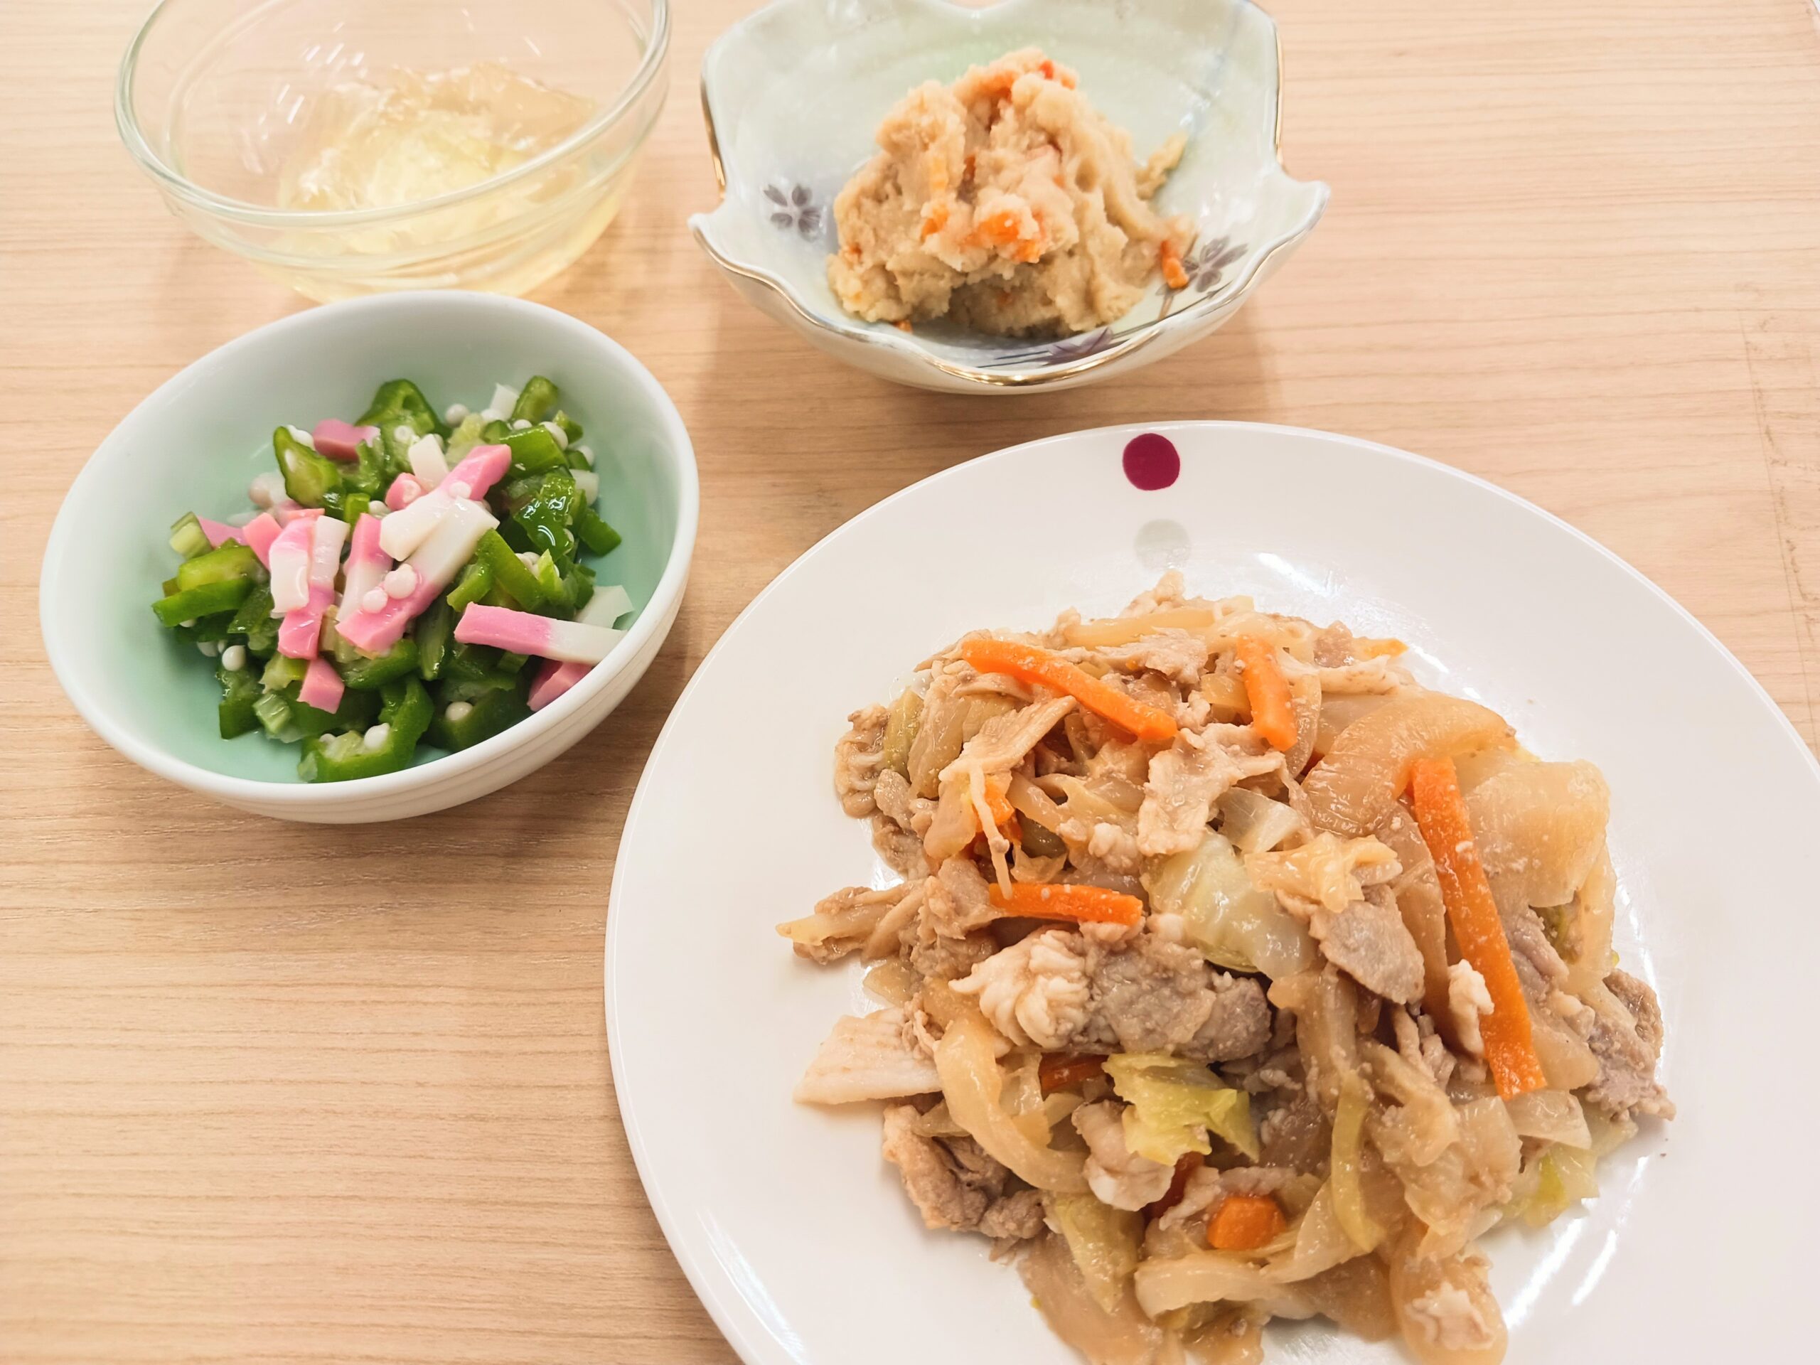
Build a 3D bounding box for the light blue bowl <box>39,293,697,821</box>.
[{"bbox_3d":[-0.103,-0.021,0.295,0.124,0.043,0.124,0,58,0],"label":"light blue bowl"}]

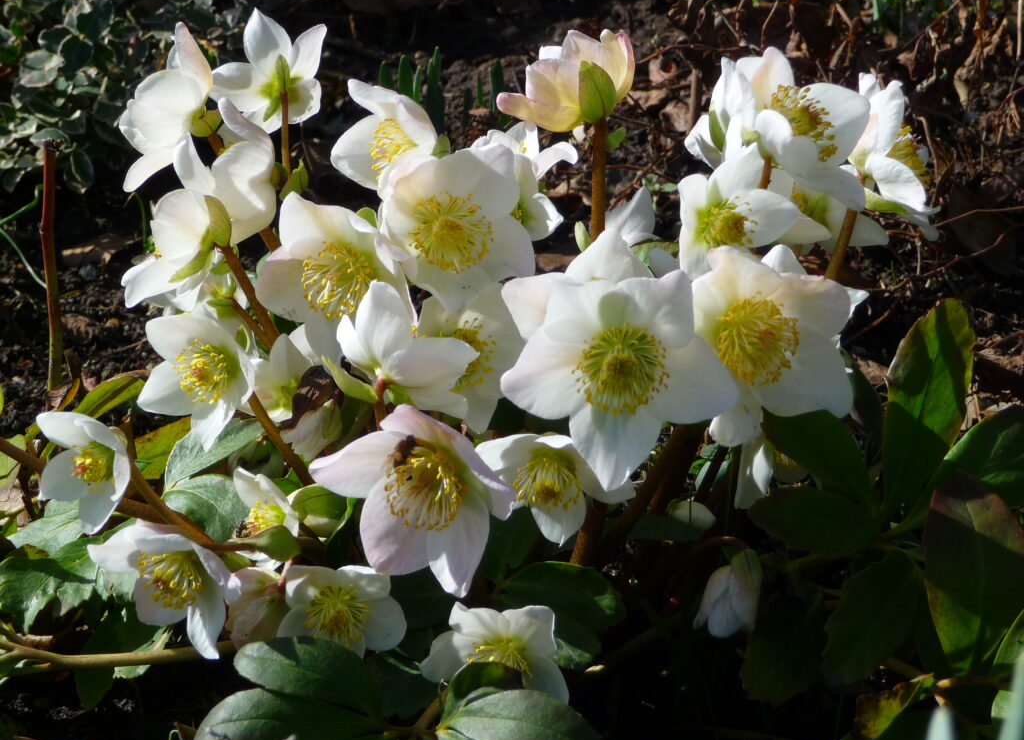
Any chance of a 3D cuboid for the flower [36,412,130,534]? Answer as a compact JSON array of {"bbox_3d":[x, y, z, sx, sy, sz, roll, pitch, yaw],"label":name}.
[{"bbox_3d":[-0.158,0.038,1.120,0.039,0.042,0.027,19,22,35],"label":"flower"}]

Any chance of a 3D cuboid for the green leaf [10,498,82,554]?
[{"bbox_3d":[-0.172,0.058,1.130,0.034,0.008,0.024,-19,40,-9],"label":"green leaf"}]

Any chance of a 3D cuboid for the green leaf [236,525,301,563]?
[{"bbox_3d":[-0.089,0.063,1.110,0.024,0.009,0.014,-7,41,-8],"label":"green leaf"}]

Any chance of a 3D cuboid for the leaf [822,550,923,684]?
[{"bbox_3d":[0.128,0.088,1.090,0.031,0.010,0.055,25,70,20],"label":"leaf"}]

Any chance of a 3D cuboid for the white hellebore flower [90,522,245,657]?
[{"bbox_3d":[-0.127,0.080,1.110,0.052,0.047,0.030,13,17,23],"label":"white hellebore flower"}]

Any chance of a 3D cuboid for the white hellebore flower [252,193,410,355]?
[{"bbox_3d":[-0.067,-0.035,1.150,0.058,0.058,0.030,13,12,22],"label":"white hellebore flower"}]

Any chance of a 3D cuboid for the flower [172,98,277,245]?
[{"bbox_3d":[-0.111,-0.076,1.180,0.028,0.053,0.050,10,29,31],"label":"flower"}]

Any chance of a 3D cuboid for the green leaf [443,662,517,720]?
[{"bbox_3d":[-0.011,0.114,1.080,0.028,0.012,0.022,-33,45,-19],"label":"green leaf"}]

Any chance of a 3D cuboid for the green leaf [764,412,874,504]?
[{"bbox_3d":[0.115,0.033,1.140,0.048,0.009,0.028,38,60,22],"label":"green leaf"}]

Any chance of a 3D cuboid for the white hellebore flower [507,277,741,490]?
[{"bbox_3d":[0.037,0.004,1.050,0.081,0.074,0.030,0,5,0],"label":"white hellebore flower"}]

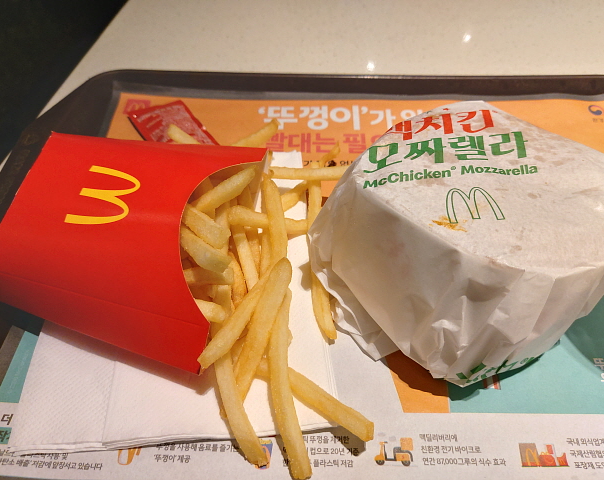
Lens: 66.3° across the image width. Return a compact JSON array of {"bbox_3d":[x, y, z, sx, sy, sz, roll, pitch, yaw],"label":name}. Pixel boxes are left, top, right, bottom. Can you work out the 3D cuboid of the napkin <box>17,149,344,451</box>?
[{"bbox_3d":[-0.059,0.016,0.239,0.135,0.008,0.163,-4,55,-3],"label":"napkin"}]

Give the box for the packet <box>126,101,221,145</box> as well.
[{"bbox_3d":[-0.078,-0.067,0.295,0.037,0.009,0.073,-25,57,-26],"label":"packet"}]

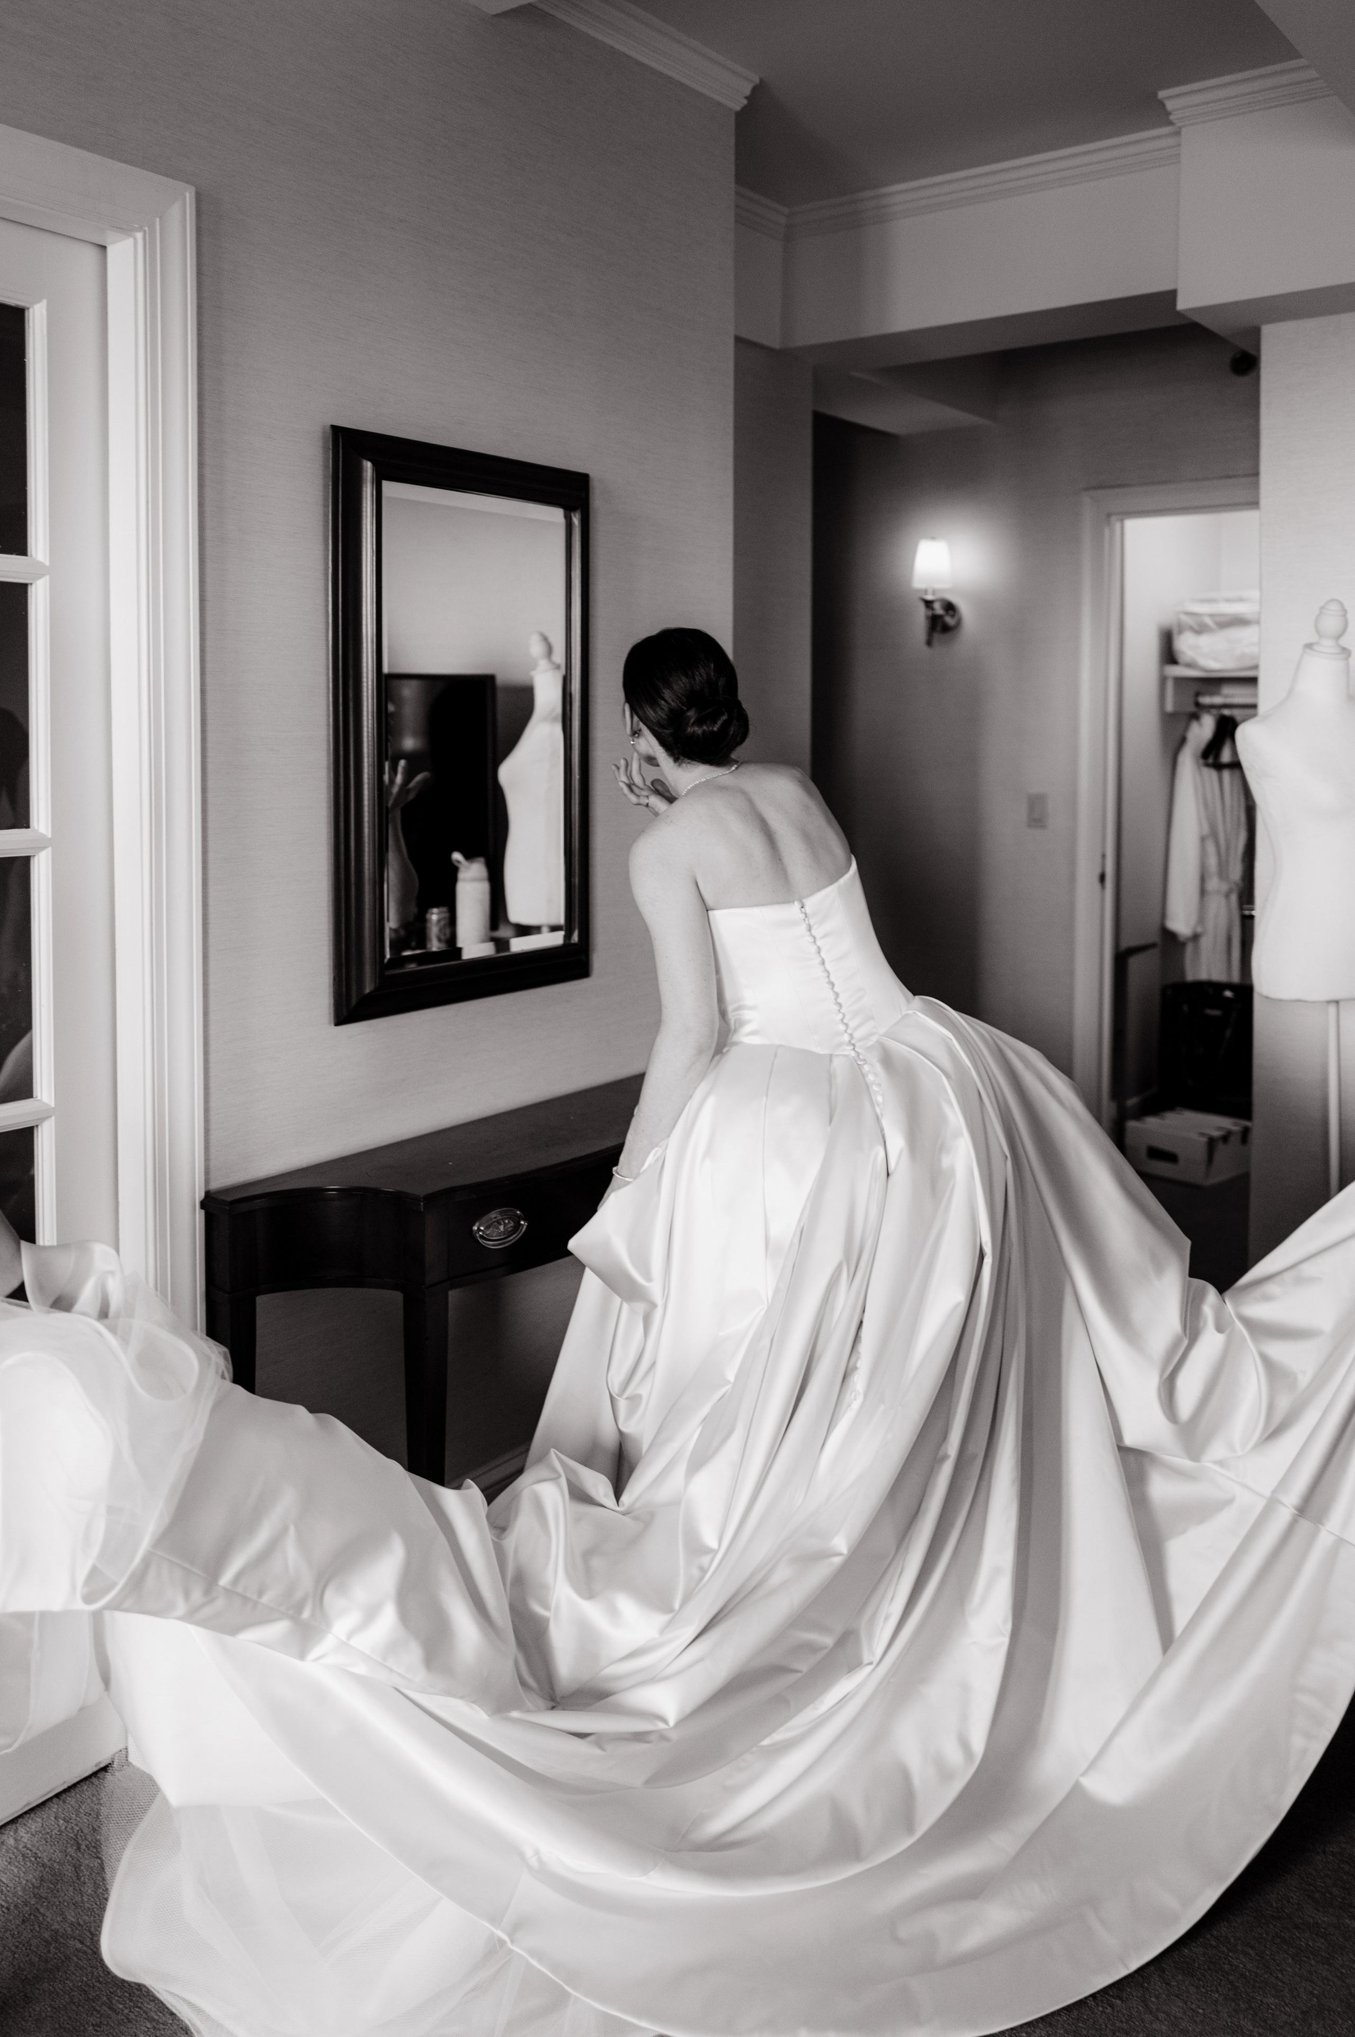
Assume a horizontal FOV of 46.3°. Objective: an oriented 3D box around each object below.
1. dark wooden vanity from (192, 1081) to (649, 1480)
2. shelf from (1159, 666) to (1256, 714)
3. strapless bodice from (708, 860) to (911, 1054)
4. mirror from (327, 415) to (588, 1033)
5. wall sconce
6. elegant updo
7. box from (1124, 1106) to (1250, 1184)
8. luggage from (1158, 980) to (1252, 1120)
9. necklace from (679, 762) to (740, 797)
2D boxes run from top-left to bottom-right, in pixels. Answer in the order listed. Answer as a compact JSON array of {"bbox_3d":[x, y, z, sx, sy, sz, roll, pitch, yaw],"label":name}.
[{"bbox_3d":[-0.234,0.585,2.575,0.310,0.800,1.060,5,8,37],"label":"dark wooden vanity"},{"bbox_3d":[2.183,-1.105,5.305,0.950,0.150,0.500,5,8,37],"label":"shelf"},{"bbox_3d":[0.197,-0.103,2.460,0.270,0.280,0.230,-14,-13,-24],"label":"strapless bodice"},{"bbox_3d":[-0.335,-0.480,2.613,0.045,0.905,0.570,2,6,37],"label":"mirror"},{"bbox_3d":[0.855,-1.412,5.248,0.150,0.360,0.200,5,8,37],"label":"wall sconce"},{"bbox_3d":[0.014,-0.507,2.490,0.175,0.200,0.215,-7,-7,-37],"label":"elegant updo"},{"bbox_3d":[1.678,0.420,5.173,0.290,0.160,0.270,-5,8,-43],"label":"box"},{"bbox_3d":[1.878,0.164,5.420,0.390,0.580,0.250,5,8,37],"label":"luggage"},{"bbox_3d":[0.034,-0.361,2.500,0.130,0.075,0.130,-10,-17,-30],"label":"necklace"}]

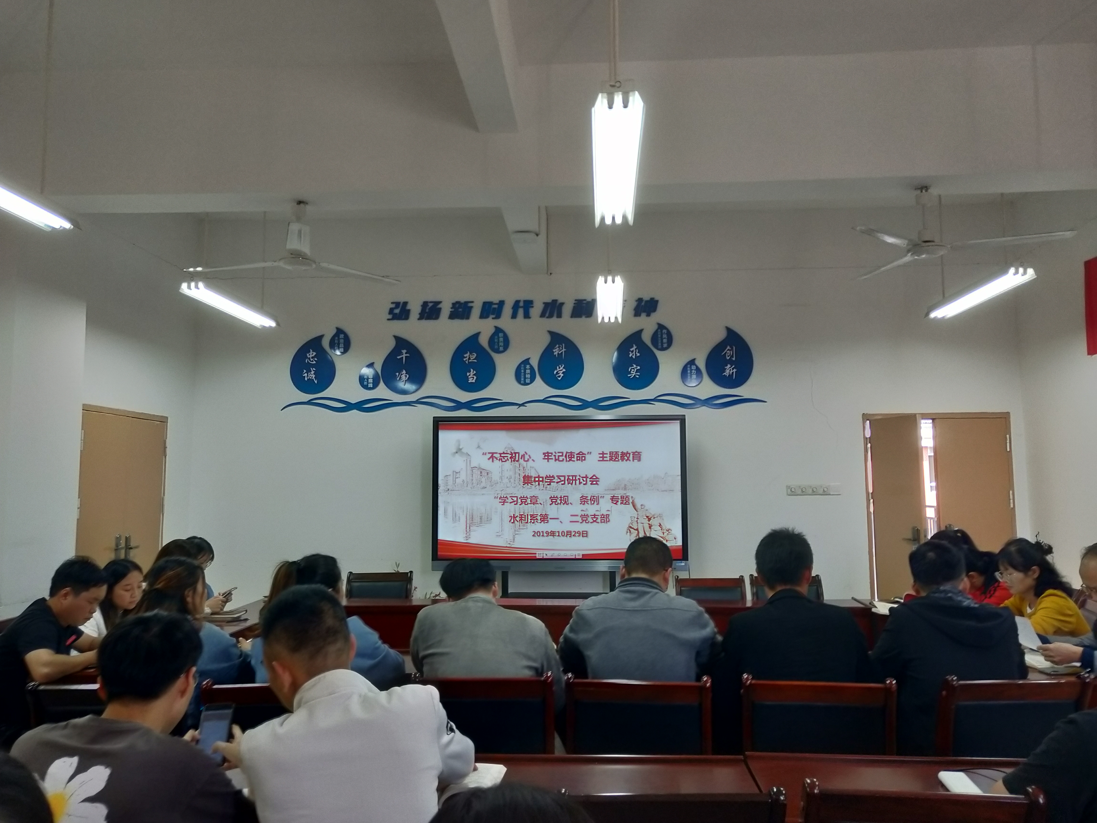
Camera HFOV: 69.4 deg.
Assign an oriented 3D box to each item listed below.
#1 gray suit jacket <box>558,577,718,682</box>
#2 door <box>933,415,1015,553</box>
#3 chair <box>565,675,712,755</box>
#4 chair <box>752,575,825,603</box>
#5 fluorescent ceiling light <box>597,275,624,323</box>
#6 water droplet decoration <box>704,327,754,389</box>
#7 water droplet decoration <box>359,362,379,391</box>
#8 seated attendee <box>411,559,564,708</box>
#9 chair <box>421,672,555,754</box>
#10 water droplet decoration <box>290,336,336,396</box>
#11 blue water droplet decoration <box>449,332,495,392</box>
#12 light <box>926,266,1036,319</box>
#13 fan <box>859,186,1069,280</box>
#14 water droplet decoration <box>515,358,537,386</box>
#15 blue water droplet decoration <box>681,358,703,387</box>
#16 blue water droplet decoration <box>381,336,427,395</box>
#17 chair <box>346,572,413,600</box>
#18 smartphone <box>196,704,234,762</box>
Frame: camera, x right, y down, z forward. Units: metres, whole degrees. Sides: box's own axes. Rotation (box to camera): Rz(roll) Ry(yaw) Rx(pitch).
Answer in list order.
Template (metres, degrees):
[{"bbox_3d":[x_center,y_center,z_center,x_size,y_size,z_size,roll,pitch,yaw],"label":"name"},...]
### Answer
[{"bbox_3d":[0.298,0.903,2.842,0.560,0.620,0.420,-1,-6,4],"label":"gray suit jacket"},{"bbox_3d":[3.448,1.073,6.383,0.575,2.037,0.050,-1,-6,4],"label":"door"},{"bbox_3d":[0.302,1.278,2.620,0.460,0.905,0.550,-1,-5,6],"label":"chair"},{"bbox_3d":[1.574,1.528,5.006,0.470,0.925,0.550,-1,-5,4],"label":"chair"},{"bbox_3d":[0.430,-0.777,5.520,0.180,0.085,1.210,-1,-5,4],"label":"fluorescent ceiling light"},{"bbox_3d":[1.479,-0.438,6.468,0.387,0.516,0.020,-1,-5,4],"label":"water droplet decoration"},{"bbox_3d":[-1.545,-0.302,6.851,0.189,0.251,0.020,-1,-6,4],"label":"water droplet decoration"},{"bbox_3d":[-0.208,1.152,2.907,0.550,1.214,0.760,-1,-5,4],"label":"seated attendee"},{"bbox_3d":[-0.185,1.329,2.748,0.470,0.925,0.550,-1,-5,4],"label":"chair"},{"bbox_3d":[-1.990,-0.396,6.700,0.393,0.513,0.020,-1,-5,4],"label":"water droplet decoration"},{"bbox_3d":[-0.615,-0.401,6.480,0.378,0.501,0.020,-1,-5,4],"label":"blue water droplet decoration"},{"bbox_3d":[2.979,-0.813,5.511,0.180,0.080,1.230,-1,-6,4],"label":"light"},{"bbox_3d":[1.930,-0.943,4.012,1.140,0.362,1.120,-1,-5,4],"label":"fan"},{"bbox_3d":[-0.192,-0.338,6.755,0.180,0.247,0.020,-1,-6,4],"label":"water droplet decoration"},{"bbox_3d":[1.151,-0.311,6.347,0.179,0.239,0.020,-1,-5,4],"label":"blue water droplet decoration"},{"bbox_3d":[-1.245,-0.399,6.838,0.402,0.520,0.020,-1,-6,4],"label":"blue water droplet decoration"},{"bbox_3d":[-1.212,1.587,5.480,0.468,0.890,0.540,0,-6,-2],"label":"chair"},{"bbox_3d":[-0.836,0.810,1.980,0.075,0.158,0.009,4,-31,-9],"label":"smartphone"}]

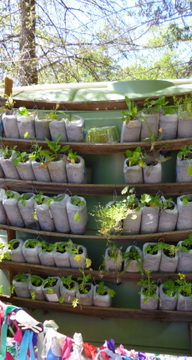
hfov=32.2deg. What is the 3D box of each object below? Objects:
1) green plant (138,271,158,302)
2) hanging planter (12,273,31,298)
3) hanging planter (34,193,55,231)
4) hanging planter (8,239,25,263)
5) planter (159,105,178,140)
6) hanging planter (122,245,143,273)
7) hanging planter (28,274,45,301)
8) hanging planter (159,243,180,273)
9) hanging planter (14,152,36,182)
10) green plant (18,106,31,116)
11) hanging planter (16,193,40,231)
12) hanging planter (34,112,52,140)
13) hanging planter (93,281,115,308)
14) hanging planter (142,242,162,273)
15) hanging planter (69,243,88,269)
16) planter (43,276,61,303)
[{"bbox_3d":[0.328,0.672,2.110,0.128,0.145,0.121,2,7,12],"label":"green plant"},{"bbox_3d":[-0.449,0.645,2.013,0.090,0.145,0.100,1,8,9],"label":"hanging planter"},{"bbox_3d":[-0.285,0.178,1.852,0.084,0.200,0.084,0,4,11],"label":"hanging planter"},{"bbox_3d":[-0.485,0.450,2.089,0.100,0.141,0.100,-2,6,10],"label":"hanging planter"},{"bbox_3d":[0.394,-0.303,1.817,0.095,0.190,0.100,0,8,4],"label":"planter"},{"bbox_3d":[0.196,0.421,1.775,0.092,0.138,0.092,0,4,11],"label":"hanging planter"},{"bbox_3d":[-0.352,0.639,1.976,0.093,0.119,0.095,-1,8,11],"label":"hanging planter"},{"bbox_3d":[0.415,0.446,1.887,0.097,0.160,0.100,0,8,4],"label":"hanging planter"},{"bbox_3d":[-0.422,-0.075,2.031,0.100,0.175,0.100,-4,6,11],"label":"hanging planter"},{"bbox_3d":[-0.394,-0.377,1.836,0.058,0.050,0.058,0,4,11],"label":"green plant"},{"bbox_3d":[-0.405,0.199,2.052,0.100,0.212,0.100,-4,6,11],"label":"hanging planter"},{"bbox_3d":[-0.347,-0.353,2.209,0.102,0.179,0.100,2,7,12],"label":"hanging planter"},{"bbox_3d":[0.050,0.745,2.174,0.118,0.138,0.100,2,7,12],"label":"hanging planter"},{"bbox_3d":[0.312,0.434,1.851,0.098,0.143,0.095,1,9,8],"label":"hanging planter"},{"bbox_3d":[-0.108,0.463,2.023,0.100,0.139,0.100,-1,6,10],"label":"hanging planter"},{"bbox_3d":[-0.250,0.620,1.875,0.082,0.136,0.082,0,4,11],"label":"planter"}]

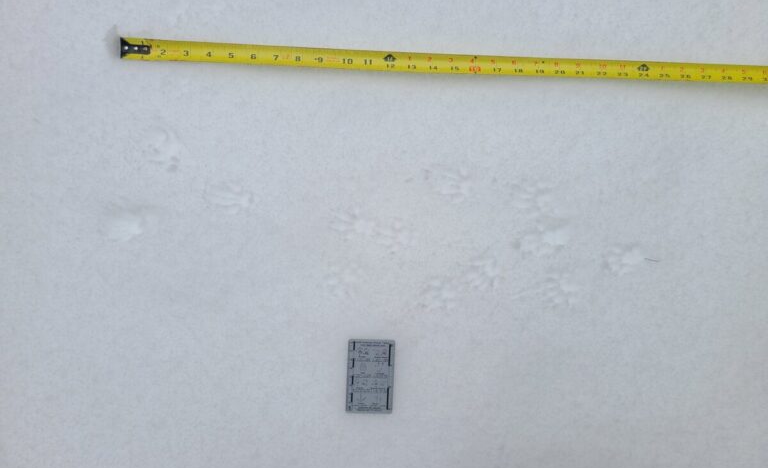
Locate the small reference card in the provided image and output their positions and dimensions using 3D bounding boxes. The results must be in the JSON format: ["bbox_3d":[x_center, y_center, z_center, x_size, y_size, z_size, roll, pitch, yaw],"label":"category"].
[{"bbox_3d":[-0.016,0.164,0.666,0.054,0.001,0.086,2,89,-3],"label":"small reference card"}]

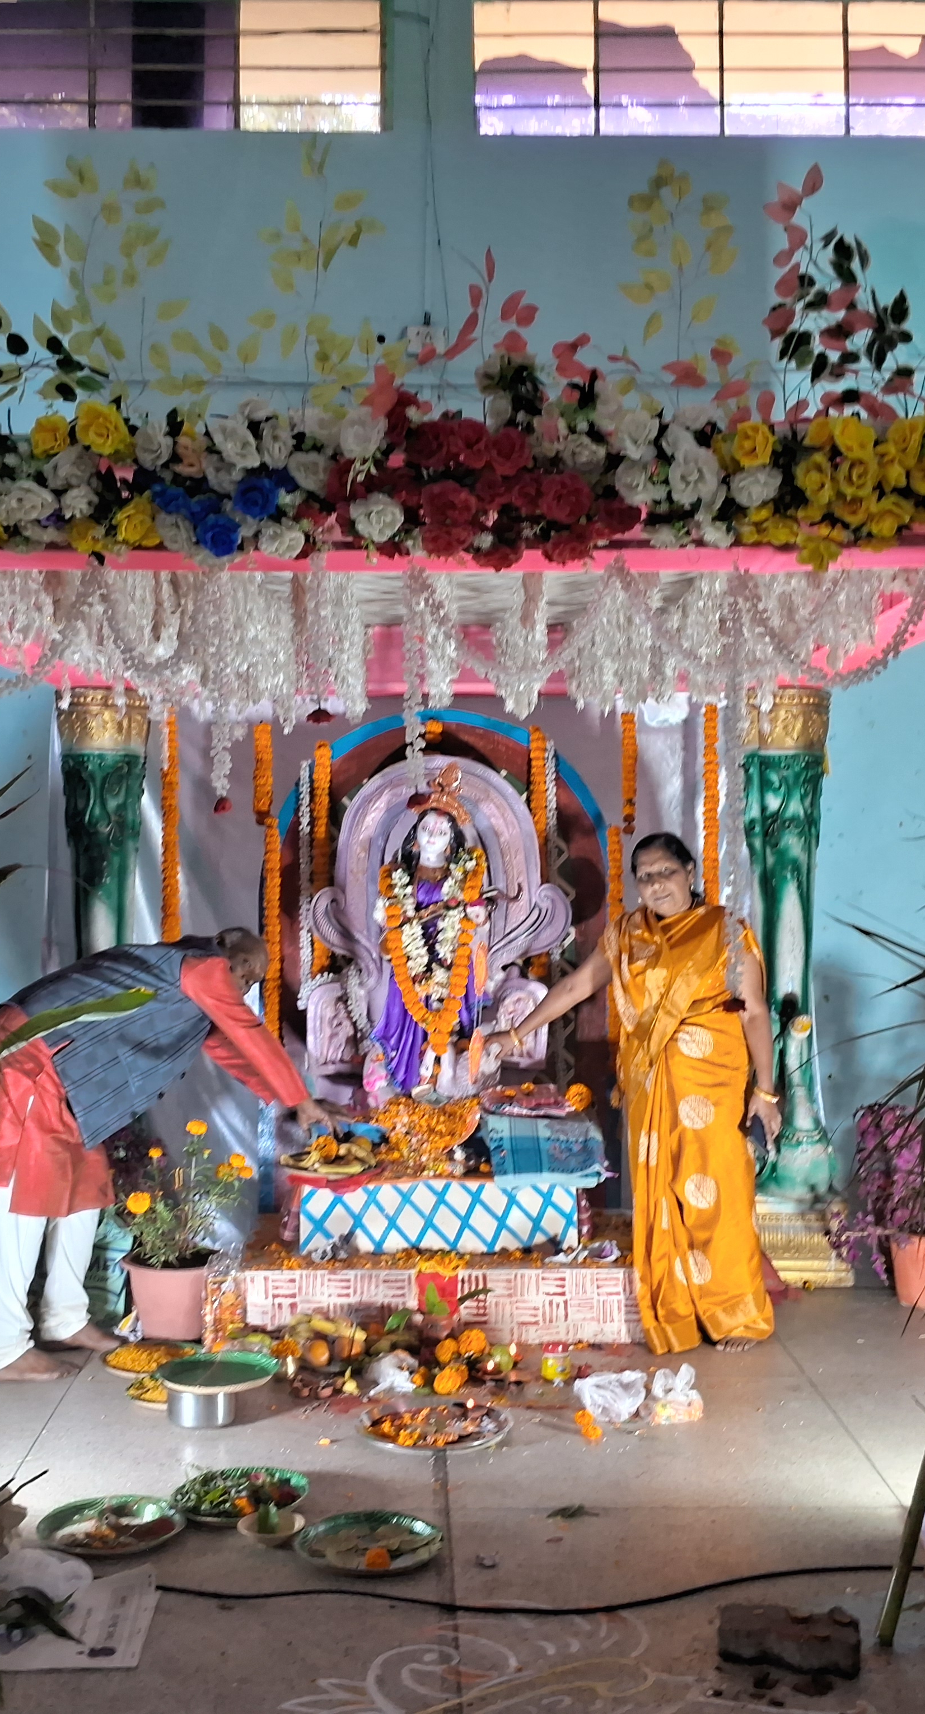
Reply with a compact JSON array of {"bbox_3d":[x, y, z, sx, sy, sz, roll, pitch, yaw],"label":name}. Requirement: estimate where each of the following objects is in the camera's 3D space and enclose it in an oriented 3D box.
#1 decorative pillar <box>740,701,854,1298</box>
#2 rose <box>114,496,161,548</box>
[{"bbox_3d":[1.111,0.423,5.843,0.370,1.985,0.370,0,1,-1],"label":"decorative pillar"},{"bbox_3d":[-0.592,-0.610,3.120,0.082,0.091,0.070,0,1,-1],"label":"rose"}]

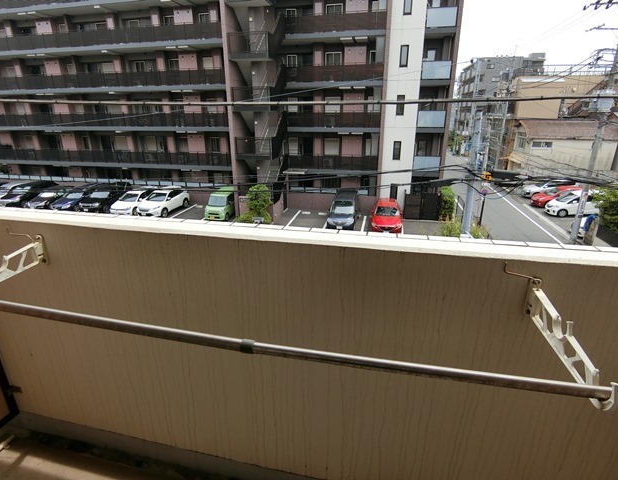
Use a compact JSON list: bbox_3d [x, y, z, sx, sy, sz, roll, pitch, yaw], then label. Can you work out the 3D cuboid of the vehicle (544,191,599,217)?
[{"bbox_3d":[18.635,-2.543,24.439,4.000,1.540,1.700,0,20,1],"label":"vehicle"}]

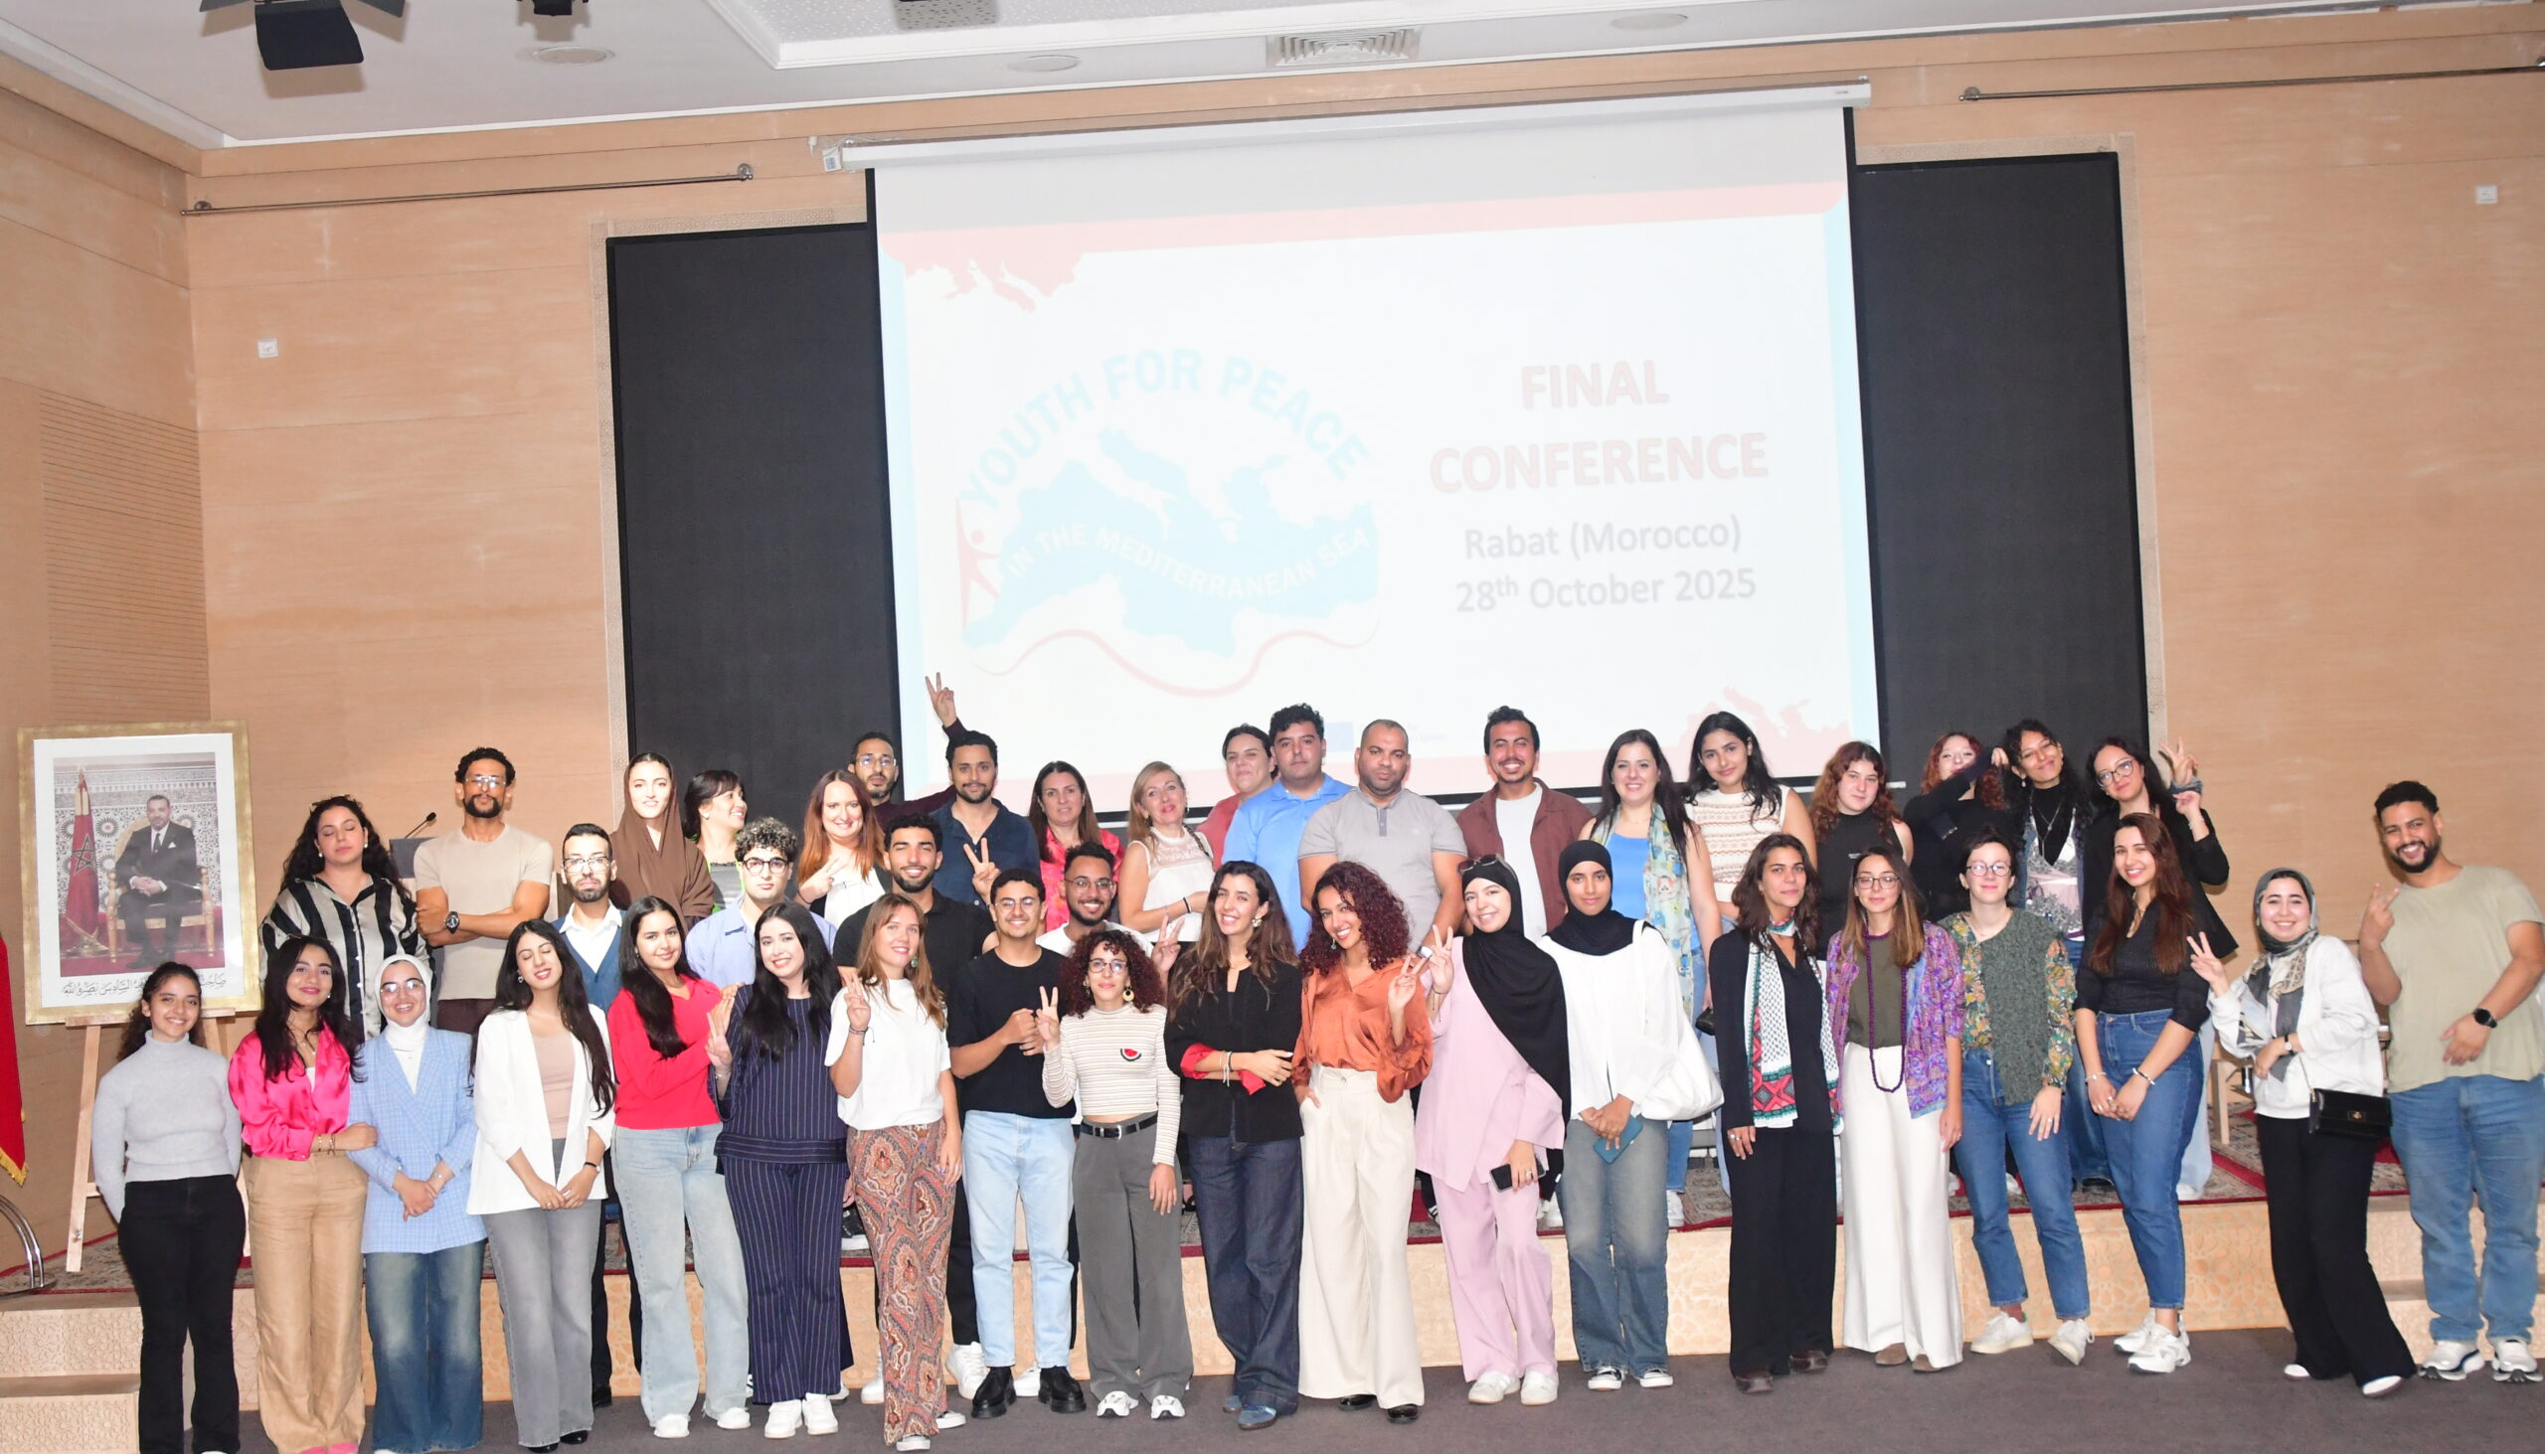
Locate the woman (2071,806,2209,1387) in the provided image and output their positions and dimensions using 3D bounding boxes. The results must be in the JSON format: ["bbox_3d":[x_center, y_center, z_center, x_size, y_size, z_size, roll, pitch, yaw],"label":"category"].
[{"bbox_3d":[2.700,1.124,9.217,0.420,1.700,0.380,-4,-1,33],"label":"woman"}]

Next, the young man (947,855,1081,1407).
[{"bbox_3d":[-0.824,1.312,9.497,0.470,1.713,0.370,-3,-1,-7],"label":"young man"}]

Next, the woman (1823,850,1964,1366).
[{"bbox_3d":[1.992,1.198,9.504,0.450,1.661,0.310,-3,-1,23],"label":"woman"}]

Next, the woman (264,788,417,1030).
[{"bbox_3d":[-3.200,1.062,10.266,0.540,1.651,0.340,-3,-1,-9],"label":"woman"}]

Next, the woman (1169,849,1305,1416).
[{"bbox_3d":[-0.106,1.264,9.069,0.430,1.709,0.360,-3,-1,-4],"label":"woman"}]

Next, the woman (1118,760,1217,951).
[{"bbox_3d":[-0.334,0.933,10.487,0.440,1.633,0.340,-2,-1,-24],"label":"woman"}]

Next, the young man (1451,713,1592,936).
[{"bbox_3d":[0.892,0.807,10.286,0.520,1.757,0.320,-3,-1,9],"label":"young man"}]

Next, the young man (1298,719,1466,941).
[{"bbox_3d":[0.405,0.828,10.169,0.570,1.717,0.350,-3,0,3],"label":"young man"}]

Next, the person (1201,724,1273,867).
[{"bbox_3d":[-0.069,0.852,10.662,0.480,1.725,0.320,-3,0,1],"label":"person"}]

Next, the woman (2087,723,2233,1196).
[{"bbox_3d":[2.975,0.788,9.904,0.520,1.529,0.380,-3,-1,28],"label":"woman"}]

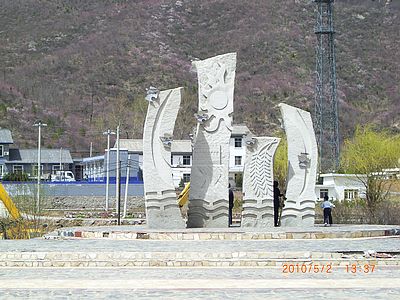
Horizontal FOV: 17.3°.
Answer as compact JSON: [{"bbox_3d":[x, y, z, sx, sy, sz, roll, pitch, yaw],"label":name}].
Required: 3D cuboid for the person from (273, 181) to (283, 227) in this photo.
[{"bbox_3d":[2.933,2.066,50.300,0.550,1.730,0.400,0,-1,20],"label":"person"}]

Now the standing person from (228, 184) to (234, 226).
[{"bbox_3d":[1.115,2.133,51.000,0.500,1.660,0.340,0,-1,-18],"label":"standing person"}]

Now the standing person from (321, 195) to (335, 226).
[{"bbox_3d":[4.940,2.356,50.800,0.500,1.170,0.320,0,-1,3],"label":"standing person"}]

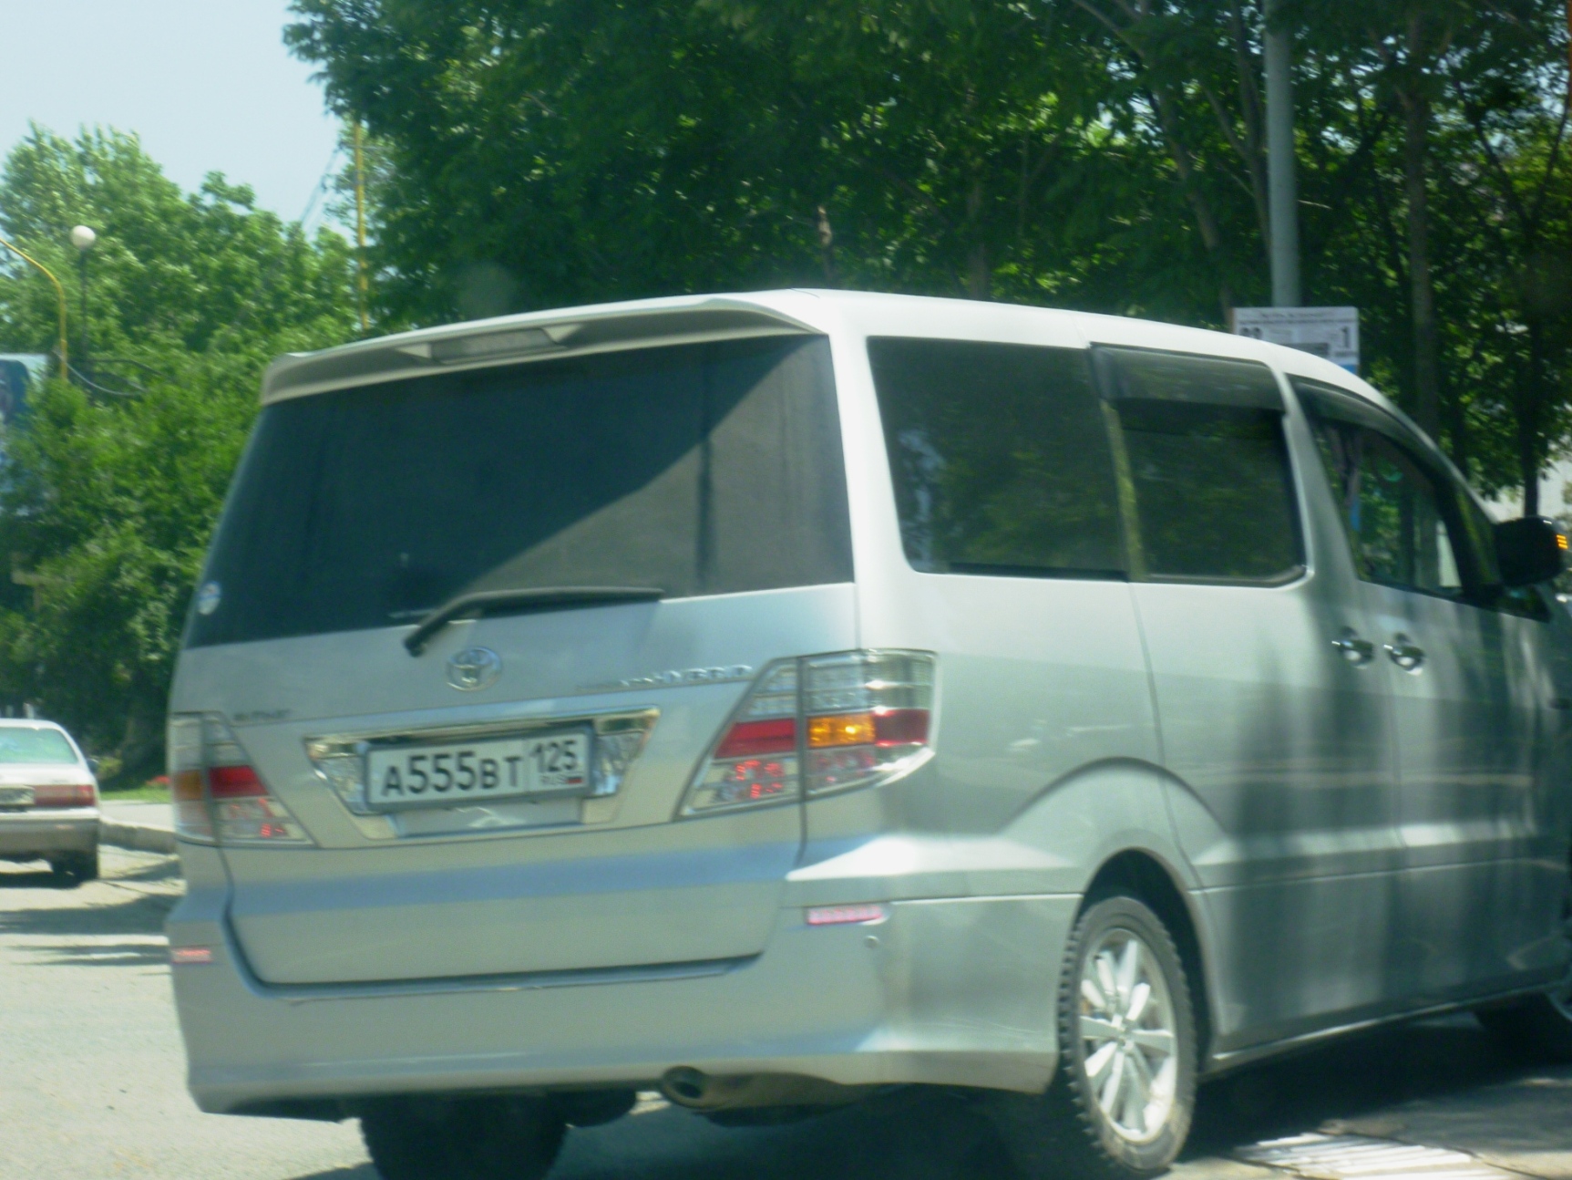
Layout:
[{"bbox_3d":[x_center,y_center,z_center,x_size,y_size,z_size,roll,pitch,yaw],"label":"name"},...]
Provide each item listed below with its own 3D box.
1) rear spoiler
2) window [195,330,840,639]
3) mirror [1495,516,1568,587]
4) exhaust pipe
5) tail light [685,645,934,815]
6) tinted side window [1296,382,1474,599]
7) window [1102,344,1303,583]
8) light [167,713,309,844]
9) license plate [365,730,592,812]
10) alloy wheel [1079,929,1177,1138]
[{"bbox_3d":[-0.549,-0.502,9.994,1.380,0.130,0.260,-6,-3,29],"label":"rear spoiler"},{"bbox_3d":[-0.555,-0.210,9.932,1.600,0.540,0.110,-6,-23,29],"label":"window"},{"bbox_3d":[1.837,-0.095,12.069,0.200,0.180,0.120,-6,-3,29],"label":"mirror"},{"bbox_3d":[-0.029,0.980,9.599,0.450,0.100,0.110,-2,-3,-41],"label":"exhaust pipe"},{"bbox_3d":[0.038,0.280,9.557,0.455,0.305,0.280,-6,-3,29],"label":"tail light"},{"bbox_3d":[1.446,-0.230,11.773,0.060,0.530,0.860,-11,-6,29],"label":"tinted side window"},{"bbox_3d":[0.928,-0.269,10.860,0.060,0.530,0.990,-11,-6,29],"label":"window"},{"bbox_3d":[-1.099,0.395,10.198,0.455,0.305,0.280,-6,-3,29],"label":"light"},{"bbox_3d":[-0.609,0.355,9.735,0.525,0.118,0.020,-6,-9,29],"label":"license plate"},{"bbox_3d":[0.636,0.930,10.206,0.180,0.455,0.455,-6,-3,29],"label":"alloy wheel"}]

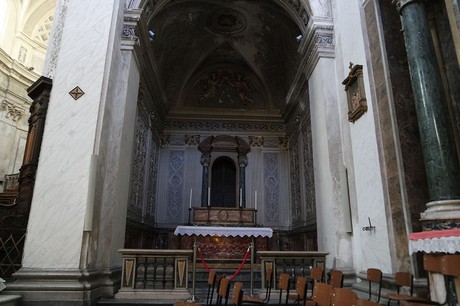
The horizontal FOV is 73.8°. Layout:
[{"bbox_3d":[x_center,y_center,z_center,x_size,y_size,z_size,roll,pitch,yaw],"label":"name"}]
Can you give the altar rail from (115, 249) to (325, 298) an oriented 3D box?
[{"bbox_3d":[-0.119,2.222,5.659,3.847,0.785,0.340,1,-14,-1],"label":"altar rail"}]

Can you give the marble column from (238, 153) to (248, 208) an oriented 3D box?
[{"bbox_3d":[0.453,0.892,10.294,0.320,1.874,0.320,1,-14,-1],"label":"marble column"}]

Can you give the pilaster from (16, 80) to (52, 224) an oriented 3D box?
[{"bbox_3d":[-4.173,0.057,6.553,0.820,3.225,0.360,-13,-19,42],"label":"pilaster"}]

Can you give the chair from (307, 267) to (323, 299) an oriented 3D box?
[{"bbox_3d":[1.038,2.043,4.299,0.490,0.815,0.410,1,-14,-4],"label":"chair"}]

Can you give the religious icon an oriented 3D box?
[{"bbox_3d":[2.278,-1.125,5.597,0.130,1.170,0.590,1,-14,-2],"label":"religious icon"}]

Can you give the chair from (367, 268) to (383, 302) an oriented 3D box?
[{"bbox_3d":[1.840,2.032,4.230,0.490,0.815,0.410,1,-14,-4],"label":"chair"}]

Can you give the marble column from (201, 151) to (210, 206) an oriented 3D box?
[{"bbox_3d":[-0.817,0.845,10.303,0.320,1.884,0.320,1,-14,-1],"label":"marble column"}]

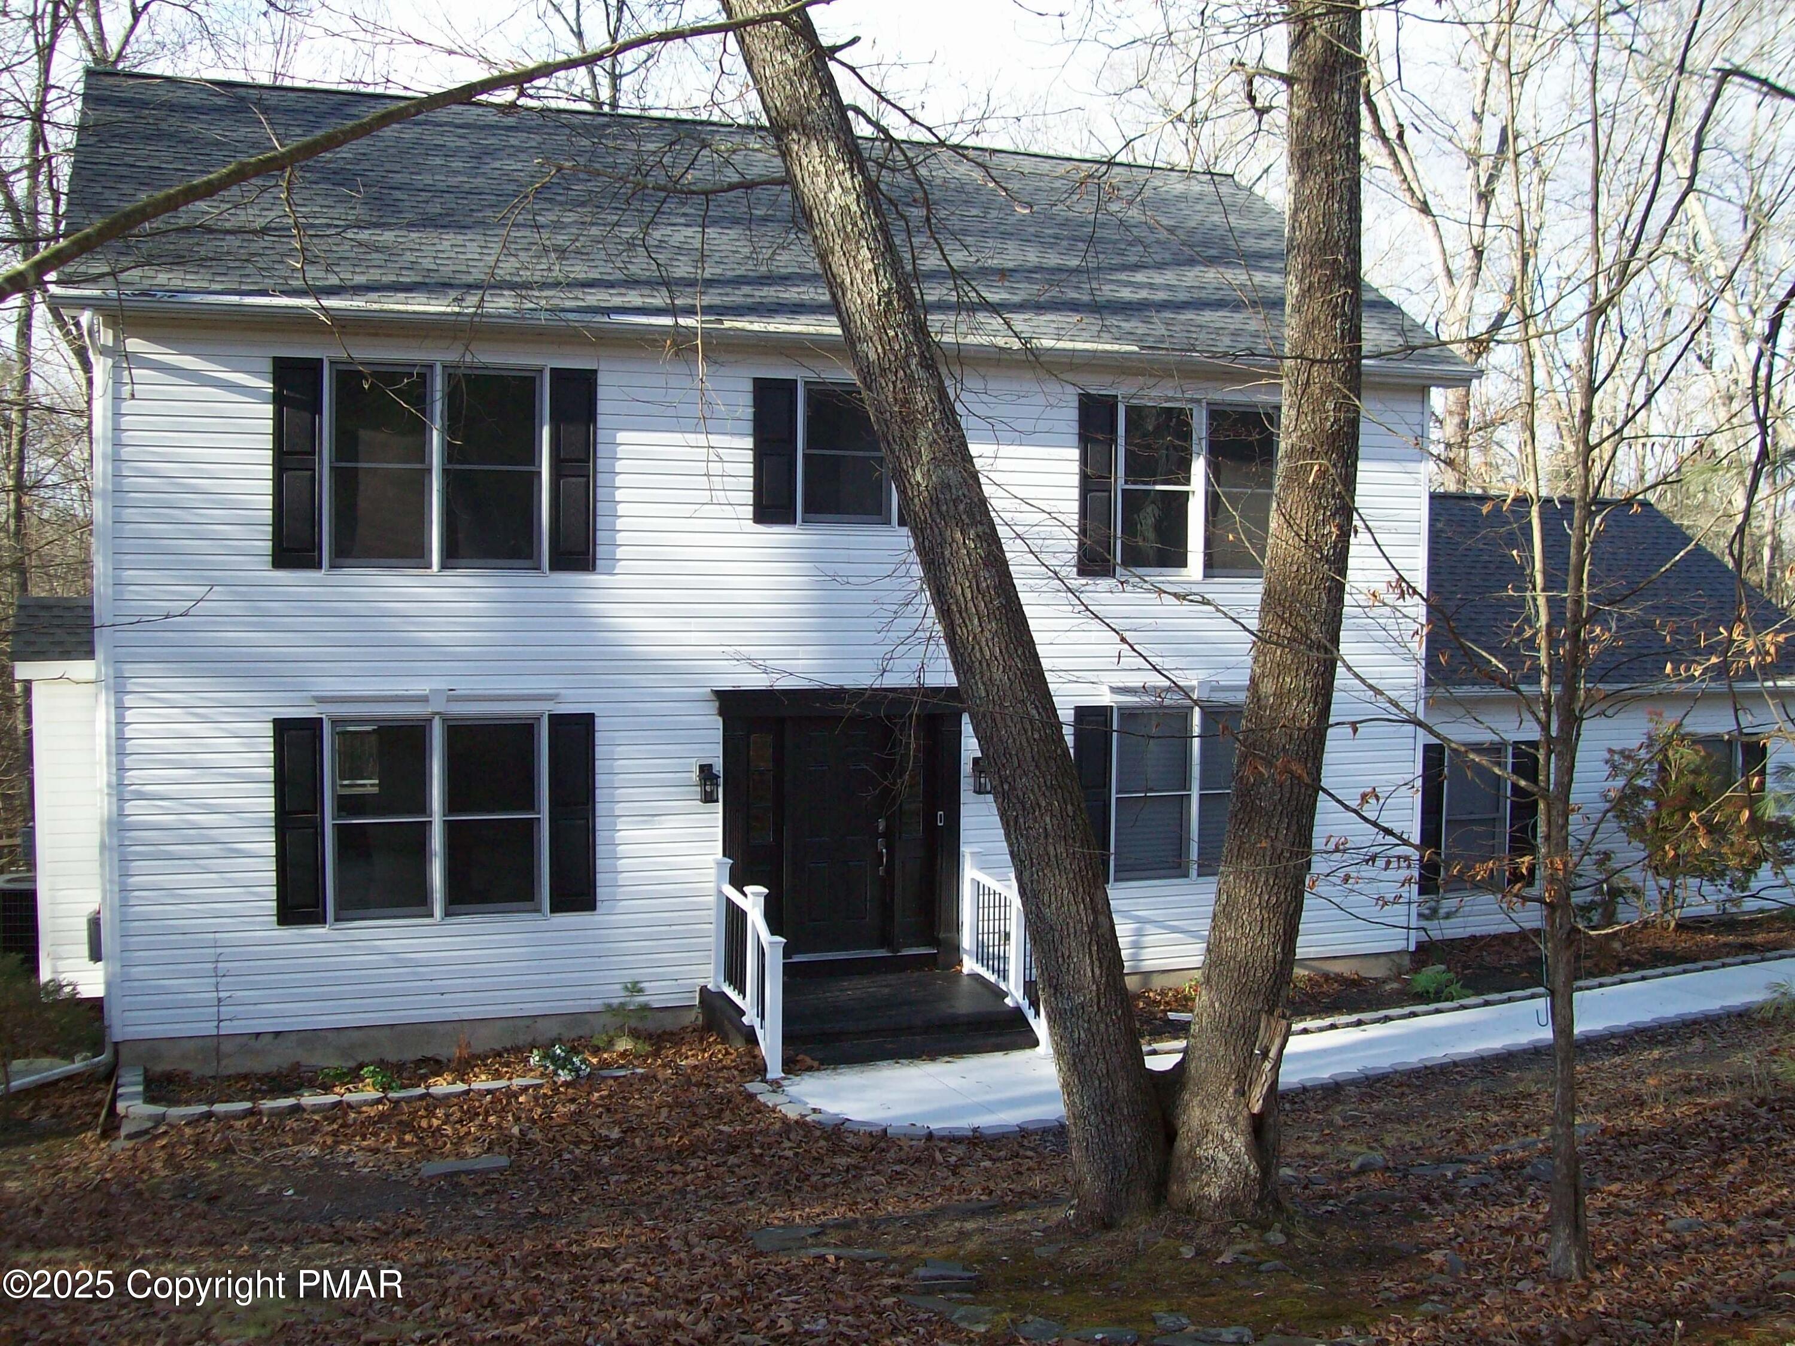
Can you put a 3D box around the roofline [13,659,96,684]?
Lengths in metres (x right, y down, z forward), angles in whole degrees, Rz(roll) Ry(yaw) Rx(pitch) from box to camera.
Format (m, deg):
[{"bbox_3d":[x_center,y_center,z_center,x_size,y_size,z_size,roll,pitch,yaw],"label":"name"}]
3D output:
[{"bbox_3d":[-6.760,-0.012,15.110,0.690,0.180,0.200,0,3,-19],"label":"roofline"}]

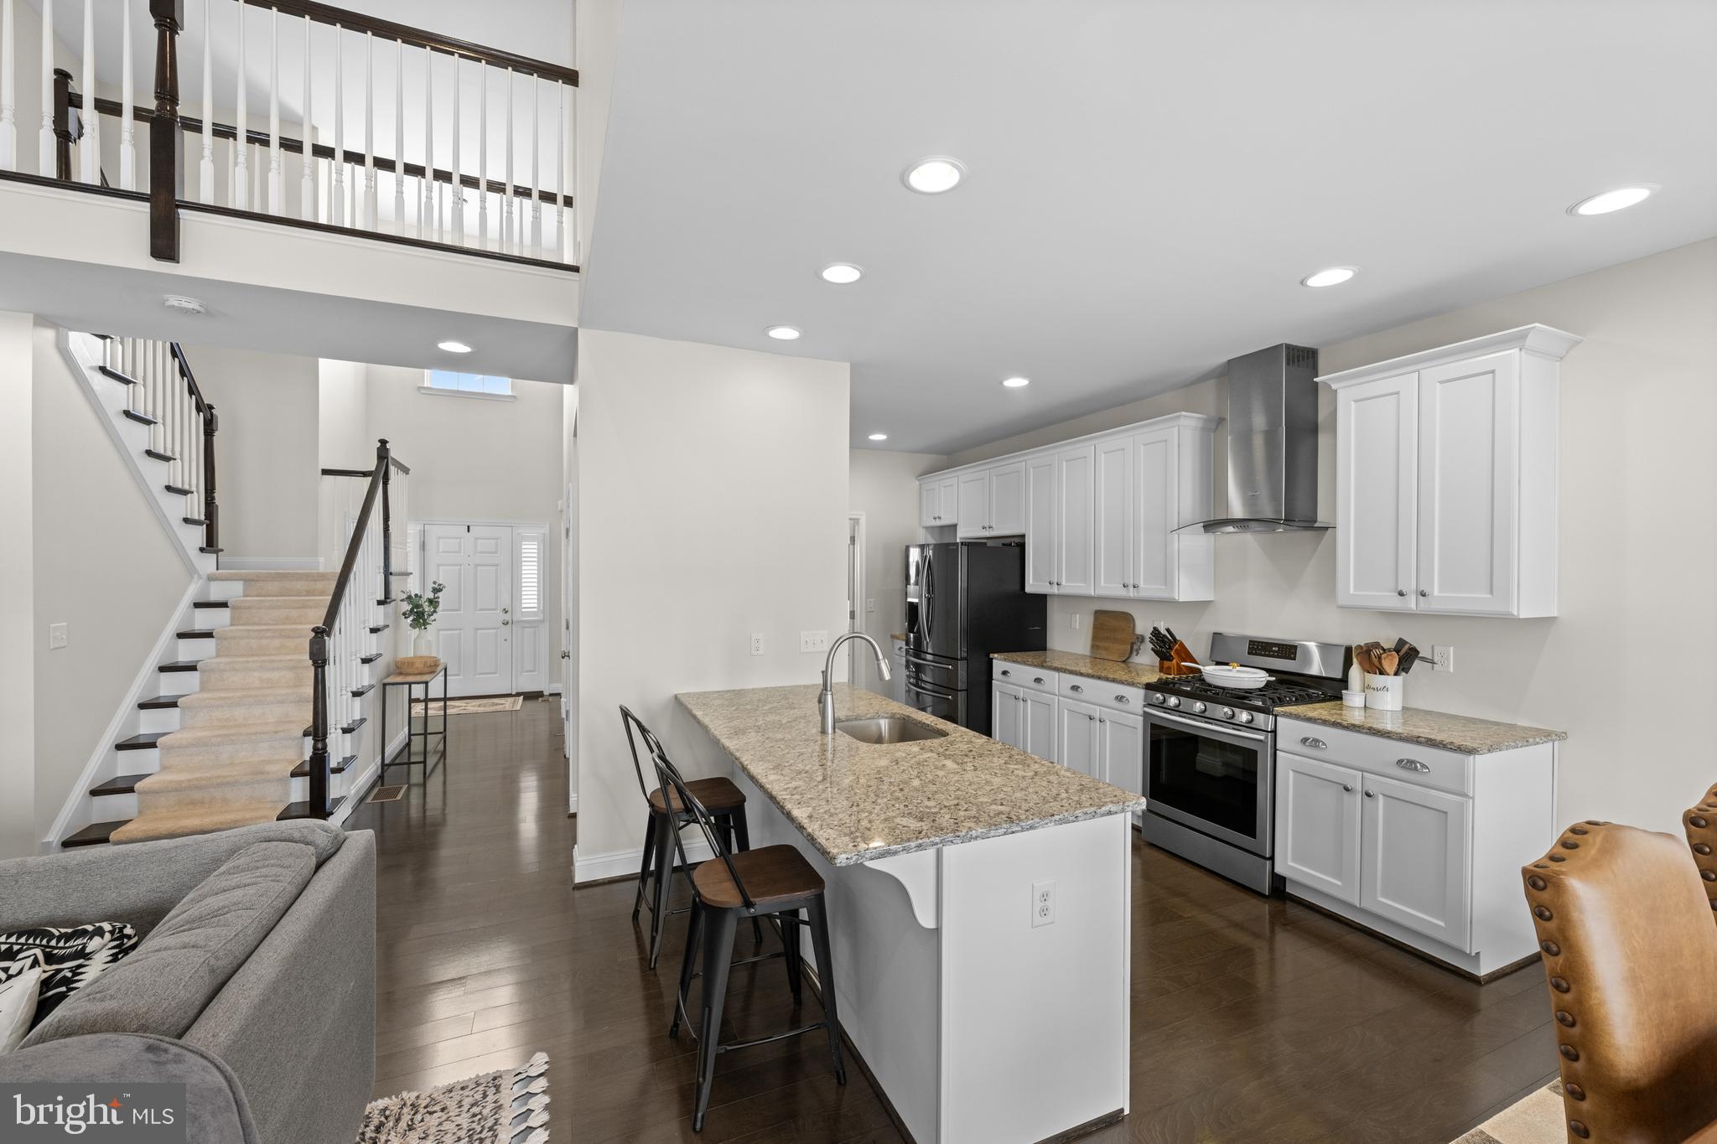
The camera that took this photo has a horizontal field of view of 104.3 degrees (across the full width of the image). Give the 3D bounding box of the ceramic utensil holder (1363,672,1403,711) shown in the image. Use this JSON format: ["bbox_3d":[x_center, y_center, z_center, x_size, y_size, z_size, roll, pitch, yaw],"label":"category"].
[{"bbox_3d":[2.503,0.561,3.177,0.124,0.169,0.129,0,0,-24],"label":"ceramic utensil holder"}]

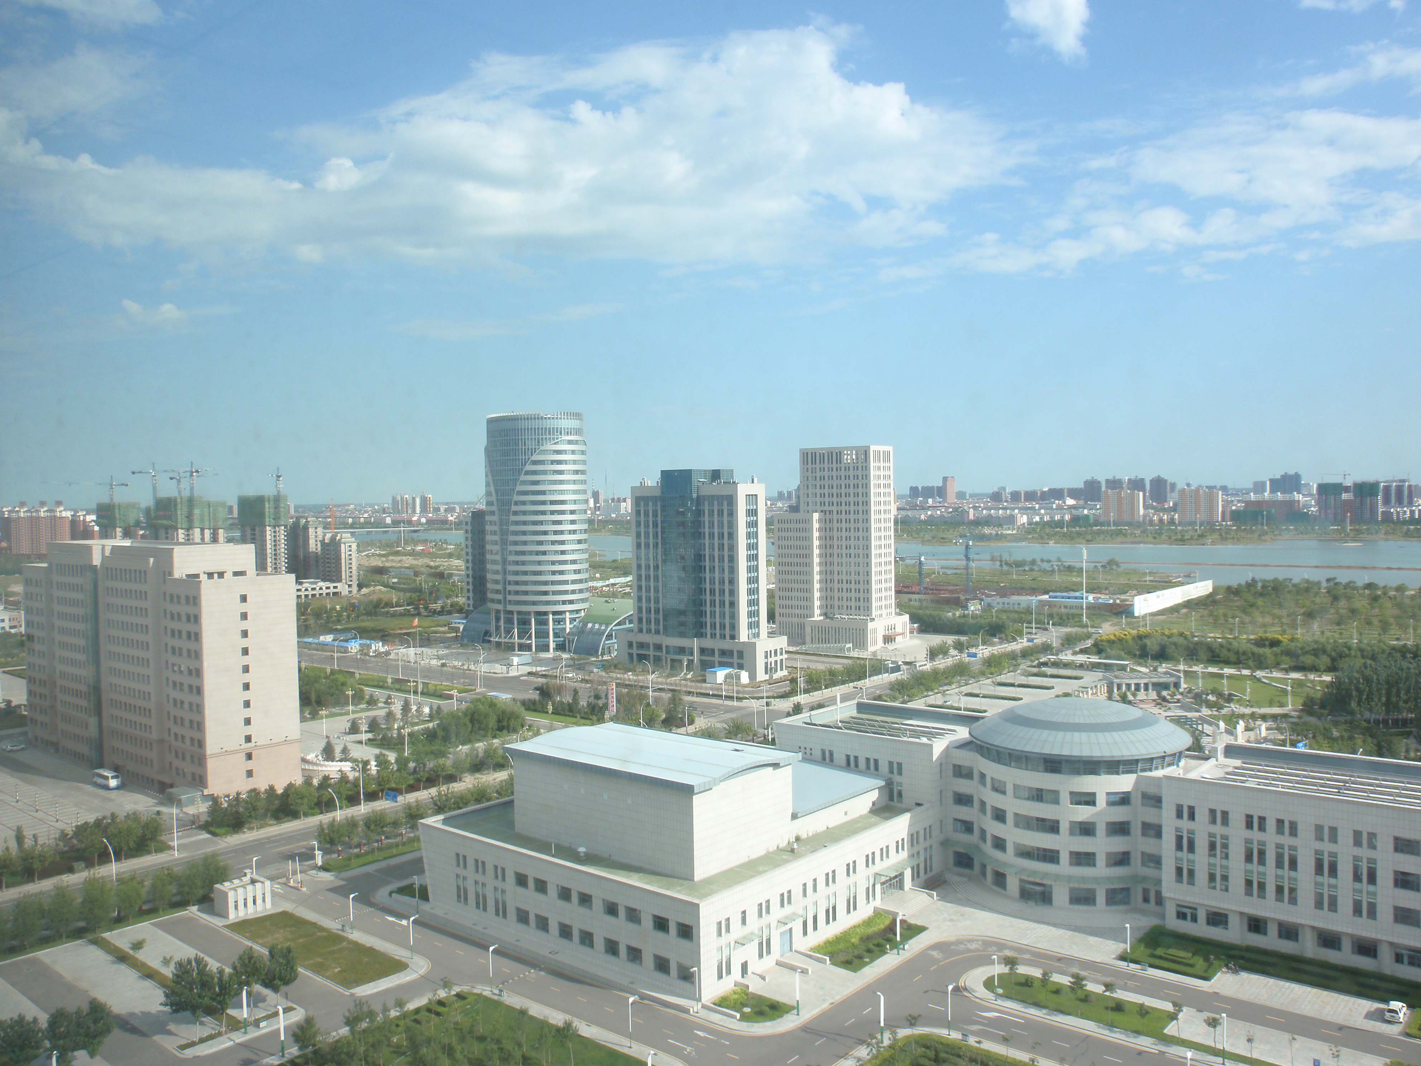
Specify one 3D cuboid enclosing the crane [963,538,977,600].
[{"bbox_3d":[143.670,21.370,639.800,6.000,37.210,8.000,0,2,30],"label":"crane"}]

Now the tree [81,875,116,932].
[{"bbox_3d":[-89.792,54.554,168.578,4.900,8.550,4.900,-1,2,0],"label":"tree"}]

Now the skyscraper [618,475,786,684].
[{"bbox_3d":[-4.074,13.225,409.221,61.980,71.500,22.350,1,2,38],"label":"skyscraper"}]

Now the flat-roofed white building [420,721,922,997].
[{"bbox_3d":[-6.830,45.590,184.920,59.900,25.390,52.620,1,3,41],"label":"flat-roofed white building"}]

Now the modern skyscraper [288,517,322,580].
[{"bbox_3d":[-277.733,14.694,790.639,23.000,52.000,14.000,0,2,33],"label":"modern skyscraper"}]

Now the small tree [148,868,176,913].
[{"bbox_3d":[-83.995,54.911,175.871,4.120,7.130,4.120,-1,2,0],"label":"small tree"}]

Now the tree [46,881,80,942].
[{"bbox_3d":[-95.460,55.950,169.480,4.160,8.860,4.160,-2,2,-30],"label":"tree"}]

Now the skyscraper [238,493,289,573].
[{"bbox_3d":[-292.920,9.470,750.480,35.250,68.640,14.890,1,3,41],"label":"skyscraper"}]

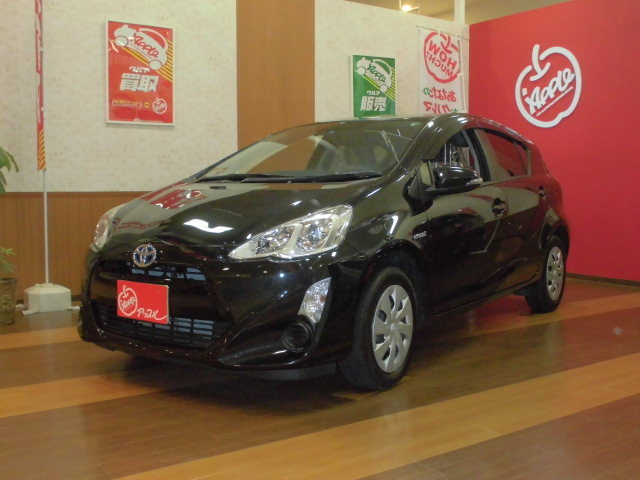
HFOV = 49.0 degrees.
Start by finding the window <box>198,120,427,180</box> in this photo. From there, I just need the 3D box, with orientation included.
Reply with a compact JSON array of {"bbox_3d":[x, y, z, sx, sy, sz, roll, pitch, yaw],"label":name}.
[{"bbox_3d":[-0.062,-0.497,4.025,1.320,0.110,0.930,3,32,35],"label":"window"}]

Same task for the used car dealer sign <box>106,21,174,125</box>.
[{"bbox_3d":[-1.534,-1.424,6.066,0.615,0.860,0.025,-3,5,-35],"label":"used car dealer sign"}]

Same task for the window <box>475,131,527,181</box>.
[{"bbox_3d":[1.225,-0.548,4.641,0.060,0.340,0.760,-21,-9,34],"label":"window"}]

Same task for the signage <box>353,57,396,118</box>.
[{"bbox_3d":[0.594,-1.534,7.564,0.610,0.860,0.025,-3,5,-35],"label":"signage"}]

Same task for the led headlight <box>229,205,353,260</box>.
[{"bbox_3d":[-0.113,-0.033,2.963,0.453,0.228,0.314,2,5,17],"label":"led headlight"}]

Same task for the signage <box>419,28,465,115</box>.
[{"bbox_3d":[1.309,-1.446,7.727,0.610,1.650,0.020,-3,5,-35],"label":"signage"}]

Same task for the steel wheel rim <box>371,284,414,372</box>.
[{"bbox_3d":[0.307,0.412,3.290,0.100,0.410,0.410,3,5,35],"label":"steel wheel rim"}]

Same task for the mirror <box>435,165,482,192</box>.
[{"bbox_3d":[0.719,-0.312,3.655,0.235,0.150,0.140,3,5,35],"label":"mirror"}]

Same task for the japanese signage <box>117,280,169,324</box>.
[{"bbox_3d":[-0.772,0.268,3.070,0.330,0.163,0.018,3,5,35],"label":"japanese signage"}]

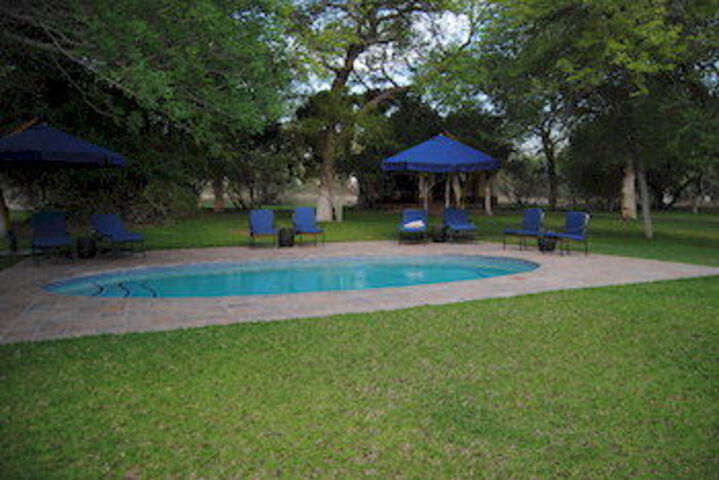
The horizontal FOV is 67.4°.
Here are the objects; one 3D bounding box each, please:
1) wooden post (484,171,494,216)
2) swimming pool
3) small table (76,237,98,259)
[{"bbox_3d":[7.050,-2.509,28.893,0.380,2.450,0.380,0,6,0],"label":"wooden post"},{"bbox_3d":[-0.753,0.769,9.741,8.900,0.400,3.800,-2,6,-18],"label":"swimming pool"},{"bbox_3d":[-5.860,0.141,11.667,0.450,0.480,0.450,0,6,0],"label":"small table"}]

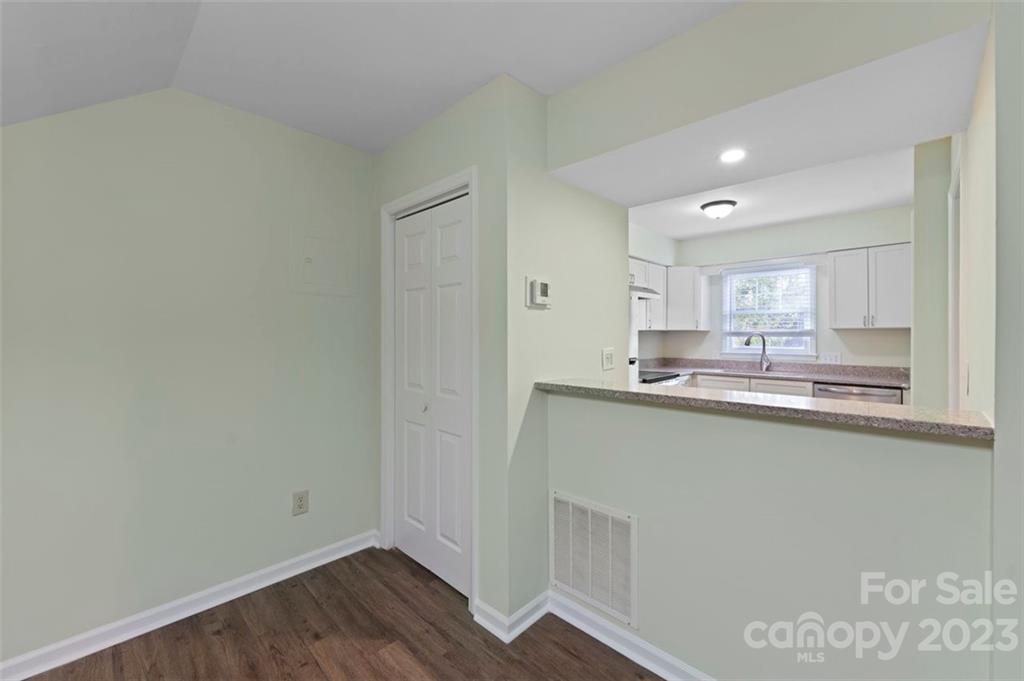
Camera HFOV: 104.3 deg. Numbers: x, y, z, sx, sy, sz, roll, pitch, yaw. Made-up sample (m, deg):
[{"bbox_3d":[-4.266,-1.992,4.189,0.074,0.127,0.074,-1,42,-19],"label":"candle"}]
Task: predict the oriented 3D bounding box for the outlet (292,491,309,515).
[{"bbox_3d":[-1.162,0.898,2.190,0.010,0.121,0.080,0,0,44],"label":"outlet"}]

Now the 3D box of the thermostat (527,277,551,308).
[{"bbox_3d":[0.138,-0.221,1.837,0.037,0.142,0.178,0,1,44],"label":"thermostat"}]

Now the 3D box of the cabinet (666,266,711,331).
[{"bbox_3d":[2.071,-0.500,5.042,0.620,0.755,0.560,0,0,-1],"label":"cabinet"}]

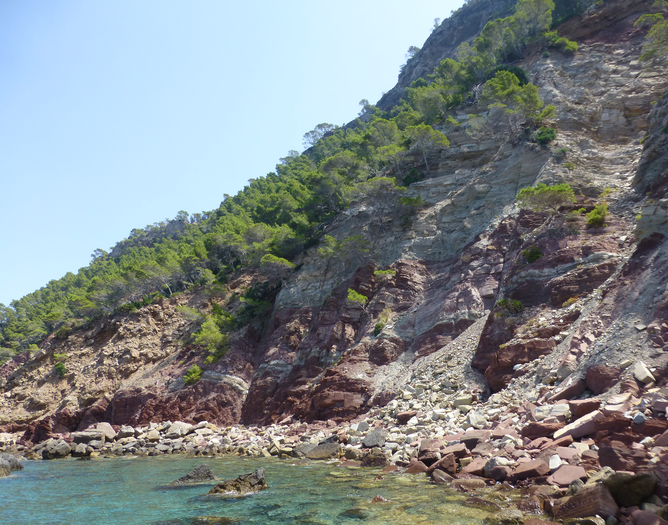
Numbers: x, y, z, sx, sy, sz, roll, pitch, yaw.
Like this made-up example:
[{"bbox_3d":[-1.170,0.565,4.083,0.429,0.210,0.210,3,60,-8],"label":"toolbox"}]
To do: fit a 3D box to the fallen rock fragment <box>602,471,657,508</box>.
[{"bbox_3d":[6.877,5.257,11.300,0.980,0.712,0.833,-13,-23,33],"label":"fallen rock fragment"}]

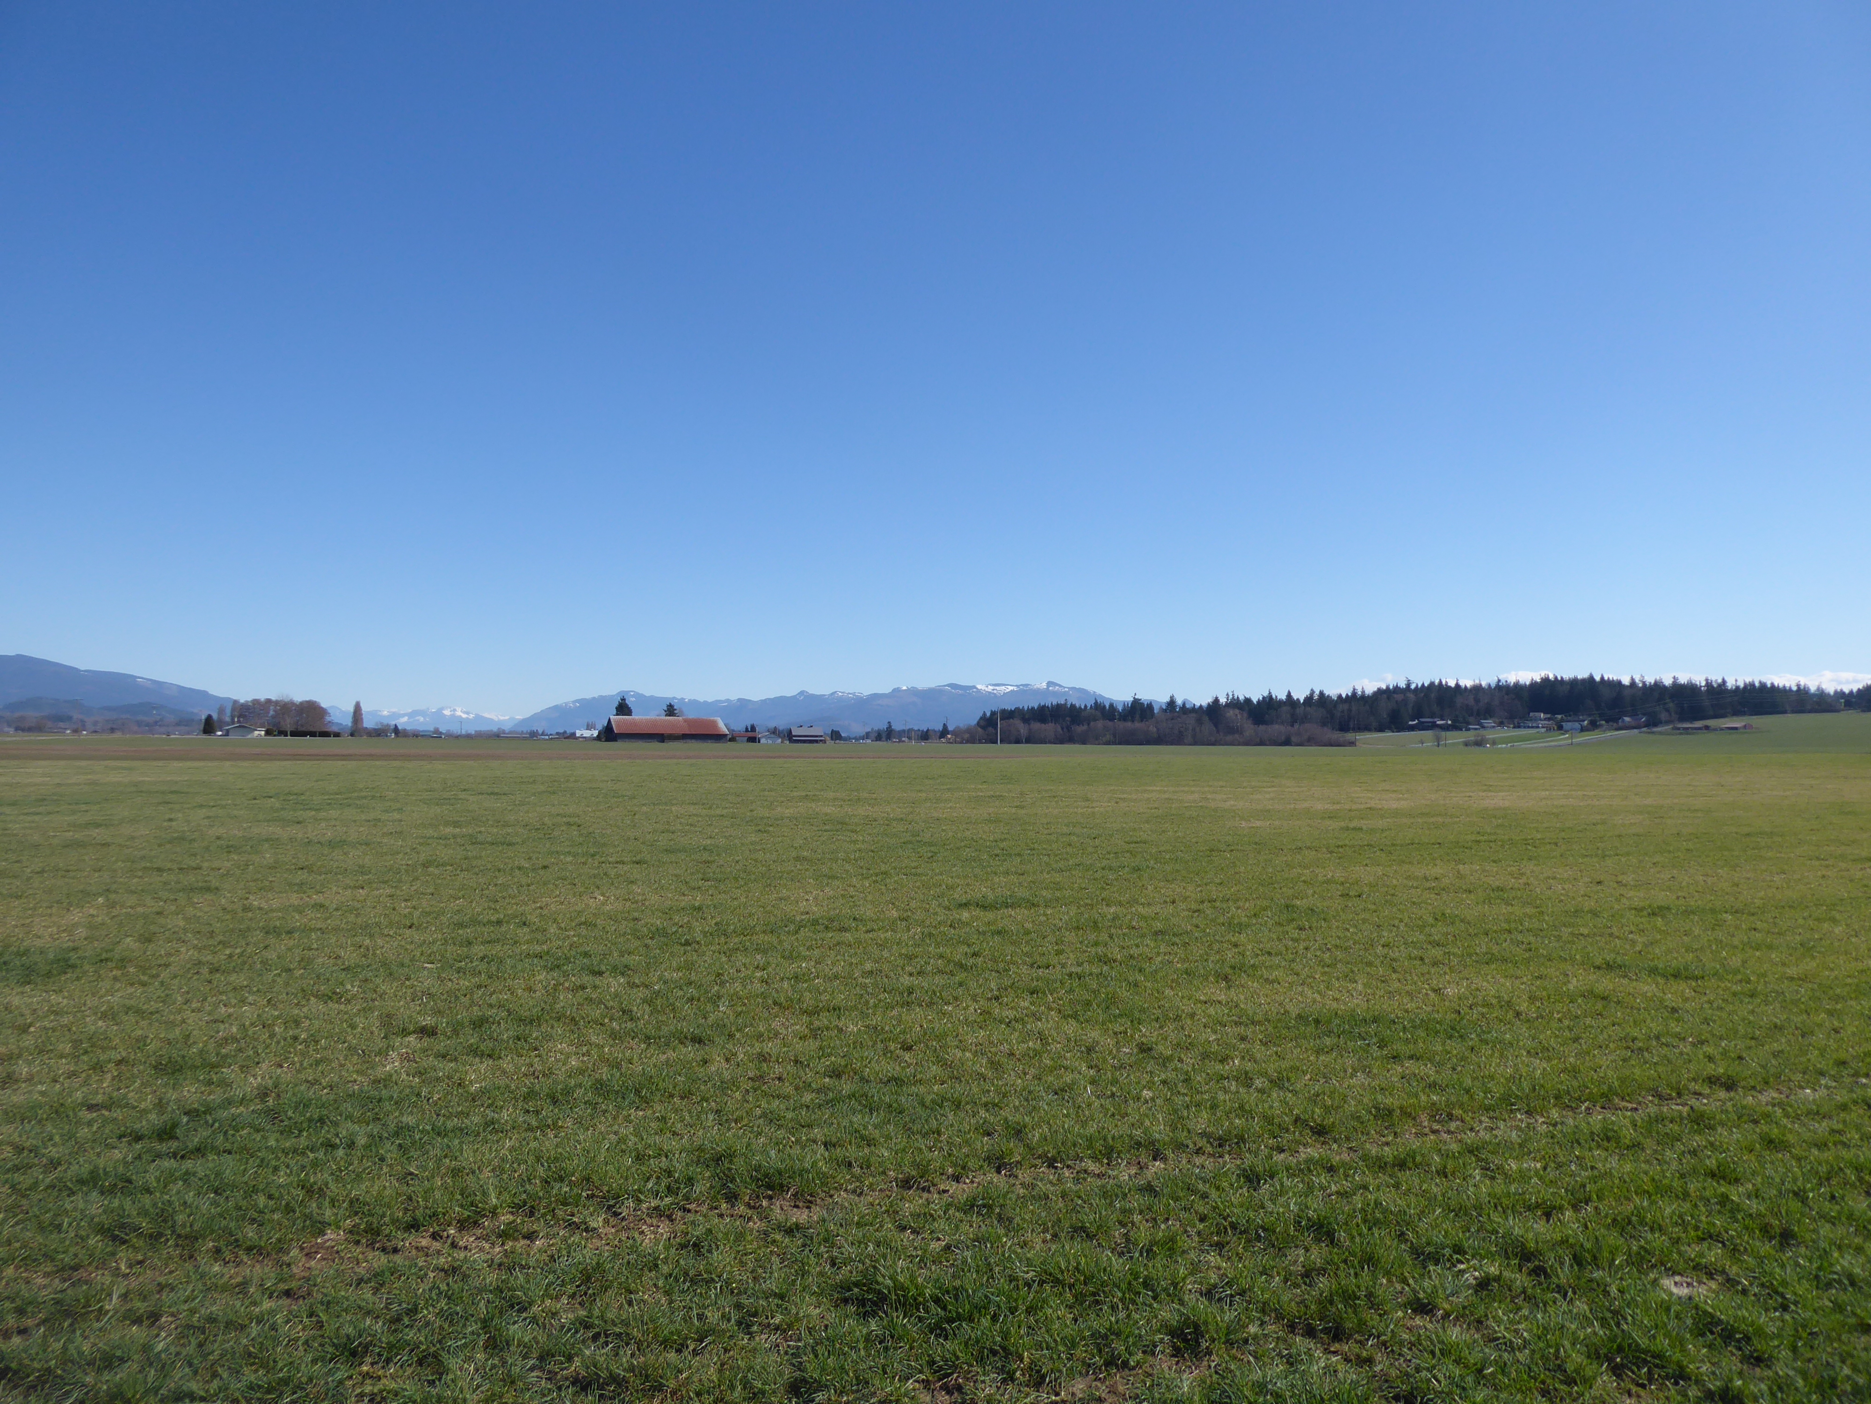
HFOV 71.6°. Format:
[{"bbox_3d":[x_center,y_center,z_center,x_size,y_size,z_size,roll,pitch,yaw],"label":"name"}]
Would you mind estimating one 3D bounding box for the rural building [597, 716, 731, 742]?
[{"bbox_3d":[-91.390,9.420,440.520,38.190,8.450,20.790,2,-2,-25],"label":"rural building"}]

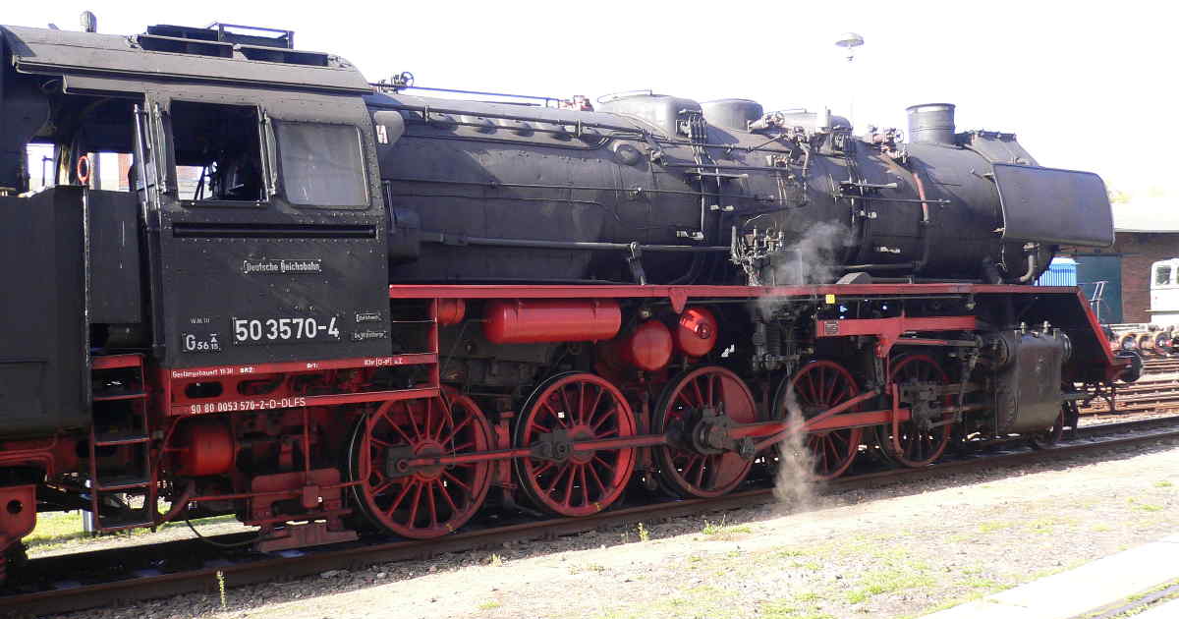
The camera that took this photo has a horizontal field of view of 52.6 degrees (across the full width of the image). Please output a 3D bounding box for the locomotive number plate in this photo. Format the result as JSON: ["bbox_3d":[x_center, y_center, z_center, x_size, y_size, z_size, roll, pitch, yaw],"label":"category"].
[{"bbox_3d":[-2.306,0.153,9.085,0.868,0.176,0.025,-1,-2,-36],"label":"locomotive number plate"}]

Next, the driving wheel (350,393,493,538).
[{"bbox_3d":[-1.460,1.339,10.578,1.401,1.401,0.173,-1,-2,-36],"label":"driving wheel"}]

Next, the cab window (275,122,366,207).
[{"bbox_3d":[-2.117,-1.140,9.410,0.710,0.680,0.051,-1,-11,-36],"label":"cab window"}]

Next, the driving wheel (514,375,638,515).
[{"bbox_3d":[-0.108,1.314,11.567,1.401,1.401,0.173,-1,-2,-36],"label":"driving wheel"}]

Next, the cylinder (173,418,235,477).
[{"bbox_3d":[-2.969,1.065,9.221,0.416,0.447,0.447,-1,-2,-36],"label":"cylinder"}]

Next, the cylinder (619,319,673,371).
[{"bbox_3d":[0.066,0.409,12.583,0.507,0.507,1.979,-1,-2,-36],"label":"cylinder"}]

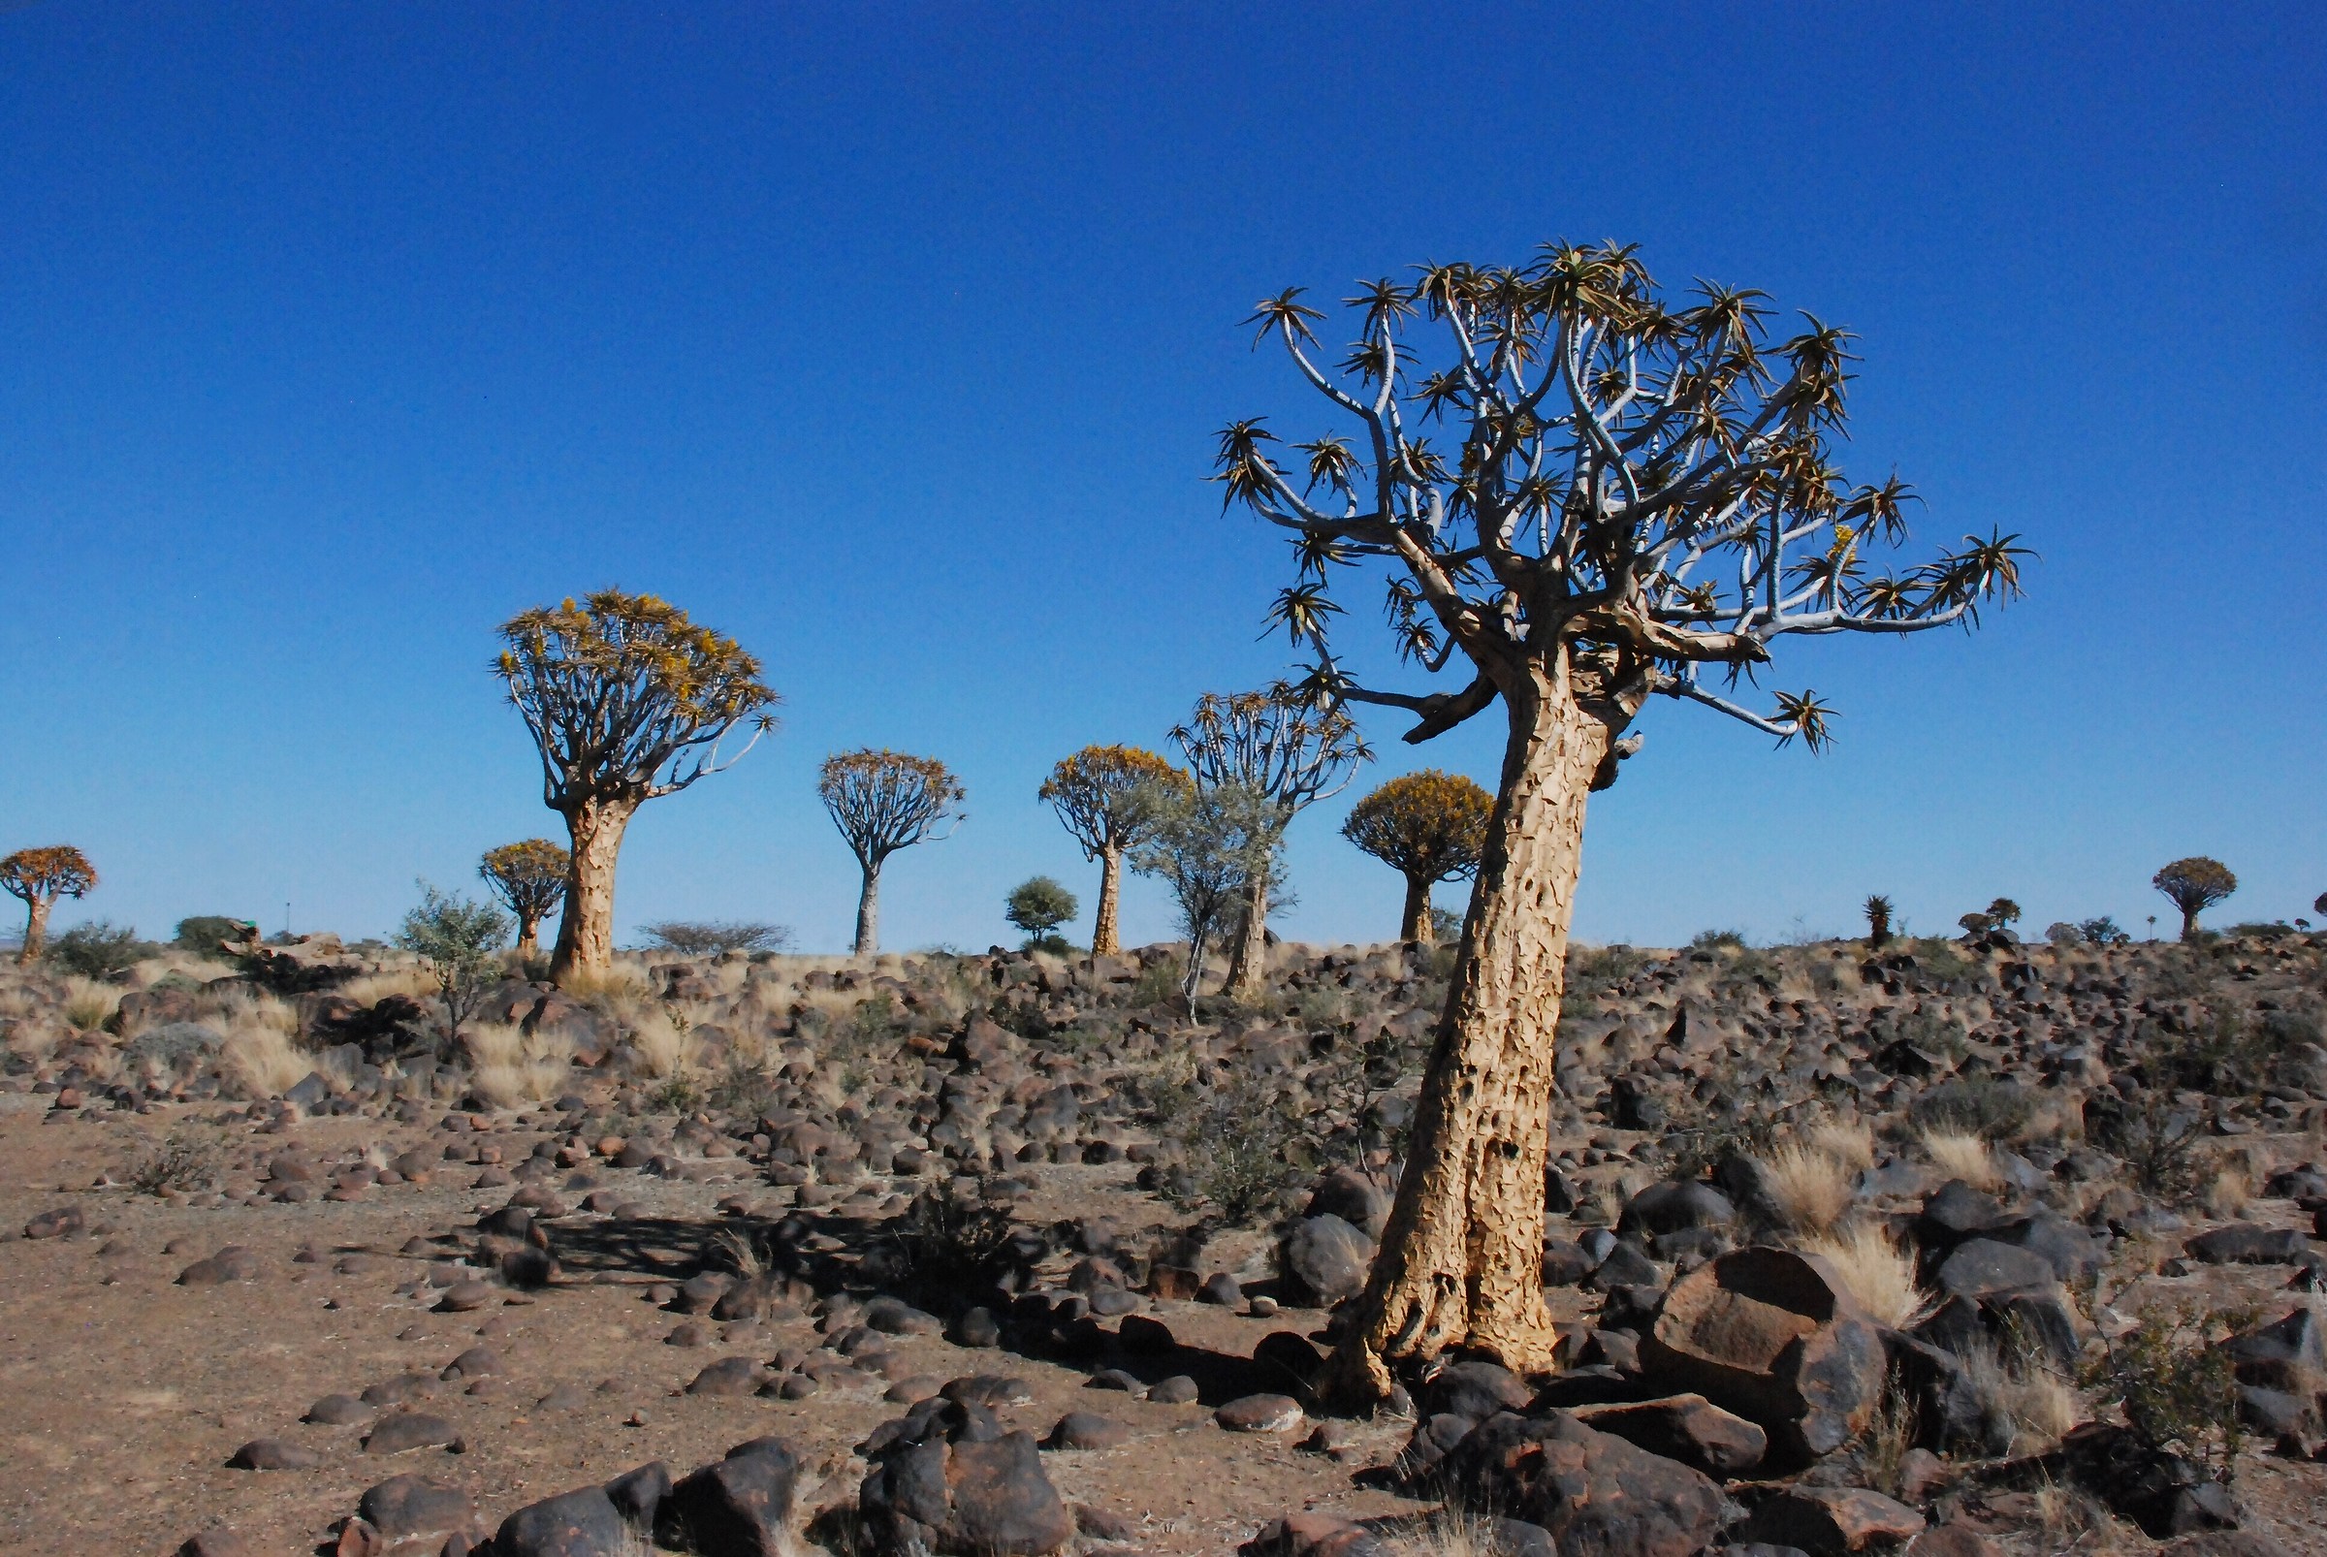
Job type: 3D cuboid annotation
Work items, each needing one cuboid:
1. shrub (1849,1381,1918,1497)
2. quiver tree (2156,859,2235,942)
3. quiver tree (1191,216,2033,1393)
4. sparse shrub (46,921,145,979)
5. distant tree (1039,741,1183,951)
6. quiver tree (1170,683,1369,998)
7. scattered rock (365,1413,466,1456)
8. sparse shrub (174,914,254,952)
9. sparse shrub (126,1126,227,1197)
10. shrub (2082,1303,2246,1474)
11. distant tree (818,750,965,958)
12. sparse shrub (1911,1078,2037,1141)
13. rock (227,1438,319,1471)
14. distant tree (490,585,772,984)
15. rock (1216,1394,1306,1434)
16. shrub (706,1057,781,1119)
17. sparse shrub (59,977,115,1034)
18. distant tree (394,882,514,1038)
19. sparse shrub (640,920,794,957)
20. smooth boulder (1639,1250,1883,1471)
[{"bbox_3d":[2.058,1.888,5.000,0.200,0.330,0.200,0,-5,0],"label":"shrub"},{"bbox_3d":[44.246,5.226,75.000,3.500,3.700,3.400,0,-5,0],"label":"quiver tree"},{"bbox_3d":[1.888,0.183,7.200,3.300,4.650,3.000,0,-5,0],"label":"quiver tree"},{"bbox_3d":[-15.880,2.542,26.000,1.434,0.865,1.362,0,-6,0],"label":"sparse shrub"},{"bbox_3d":[-0.882,1.331,32.000,2.797,3.861,2.797,0,-6,0],"label":"distant tree"},{"bbox_3d":[1.238,0.728,20.000,2.300,3.600,2.200,0,-5,0],"label":"quiver tree"},{"bbox_3d":[-2.333,2.043,5.450,0.300,0.115,0.230,0,-5,0],"label":"scattered rock"},{"bbox_3d":[-26.045,4.268,48.000,2.197,1.048,2.100,0,-5,0],"label":"sparse shrub"},{"bbox_3d":[-6.441,2.502,11.400,0.652,0.474,0.580,0,-5,0],"label":"sparse shrub"},{"bbox_3d":[3.122,1.905,5.450,0.495,0.506,0.470,0,-6,0],"label":"shrub"},{"bbox_3d":[-5.133,1.441,33.000,2.747,3.913,2.747,0,-6,0],"label":"distant tree"},{"bbox_3d":[6.006,2.454,13.000,0.933,0.473,0.800,0,-5,0],"label":"sparse shrub"},{"bbox_3d":[-3.008,2.283,5.900,0.291,0.097,0.240,0,-5,0],"label":"rock"},{"bbox_3d":[-6.487,0.112,21.500,3.467,4.875,3.300,0,-5,0],"label":"distant tree"},{"bbox_3d":[0.353,2.311,6.350,0.330,0.128,0.260,0,-5,0],"label":"rock"},{"bbox_3d":[-3.372,2.490,14.000,0.583,0.495,0.524,0,-6,0],"label":"shrub"},{"bbox_3d":[-11.683,2.460,19.000,0.613,0.613,0.582,0,-6,0],"label":"sparse shrub"},{"bbox_3d":[-6.314,1.628,15.500,1.020,1.400,1.000,0,-5,0],"label":"distant tree"},{"bbox_3d":[-11.588,4.142,45.000,4.027,0.983,3.221,0,-6,0],"label":"sparse shrub"},{"bbox_3d":[1.851,1.775,5.400,0.740,0.620,0.620,0,-5,0],"label":"smooth boulder"}]

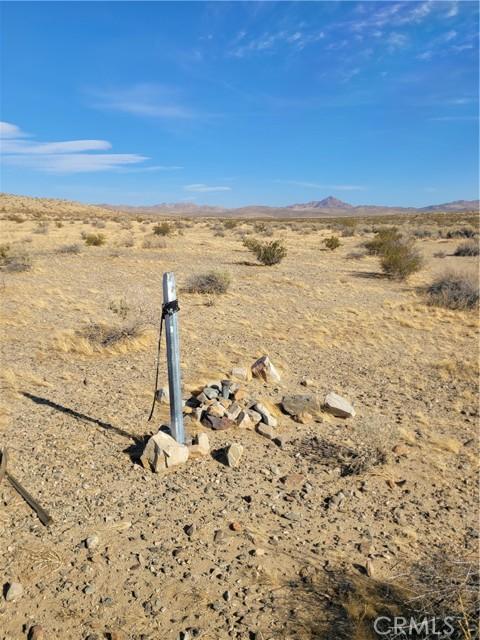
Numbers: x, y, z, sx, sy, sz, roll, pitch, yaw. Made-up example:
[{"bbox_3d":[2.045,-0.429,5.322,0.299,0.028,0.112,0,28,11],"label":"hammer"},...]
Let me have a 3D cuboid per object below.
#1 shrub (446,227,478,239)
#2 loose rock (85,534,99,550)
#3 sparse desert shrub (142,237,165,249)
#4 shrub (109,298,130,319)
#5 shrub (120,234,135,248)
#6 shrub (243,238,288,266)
[{"bbox_3d":[15.698,-6.197,33.977,2.409,0.807,1.807,0,12,0],"label":"shrub"},{"bbox_3d":[-0.713,1.060,2.305,0.067,0.064,0.056,0,12,0],"label":"loose rock"},{"bbox_3d":[-4.215,-3.844,23.774,1.240,0.564,0.992,0,12,0],"label":"sparse desert shrub"},{"bbox_3d":[-1.879,-0.206,7.492,0.343,0.325,0.316,0,12,0],"label":"shrub"},{"bbox_3d":[-5.552,-3.845,23.653,0.691,0.617,0.656,0,12,0],"label":"shrub"},{"bbox_3d":[0.778,-2.195,15.258,1.397,0.897,1.277,0,12,0],"label":"shrub"}]

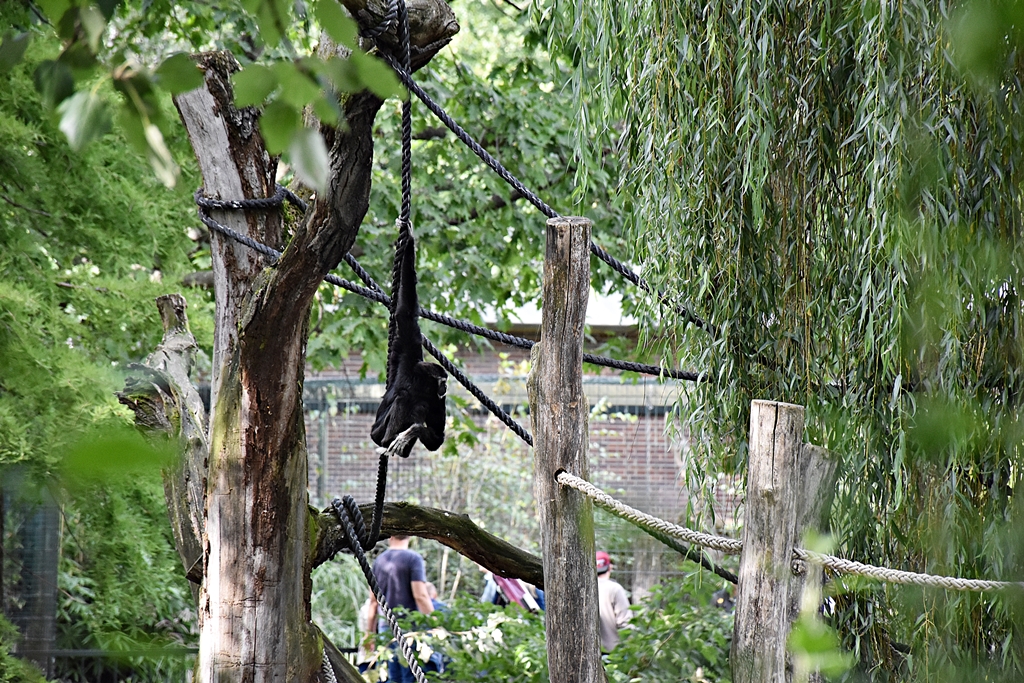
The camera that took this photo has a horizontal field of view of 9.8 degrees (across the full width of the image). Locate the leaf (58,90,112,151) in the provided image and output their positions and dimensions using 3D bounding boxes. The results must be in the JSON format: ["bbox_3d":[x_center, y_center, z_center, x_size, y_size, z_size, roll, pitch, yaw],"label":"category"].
[{"bbox_3d":[-0.714,-0.370,10.000,0.090,0.100,0.030,0,-1,0],"label":"leaf"}]

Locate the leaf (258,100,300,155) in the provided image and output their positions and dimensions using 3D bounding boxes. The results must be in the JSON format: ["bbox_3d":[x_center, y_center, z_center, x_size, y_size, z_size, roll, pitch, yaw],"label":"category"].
[{"bbox_3d":[-0.389,-0.360,10.000,0.070,0.094,0.030,0,-1,0],"label":"leaf"}]

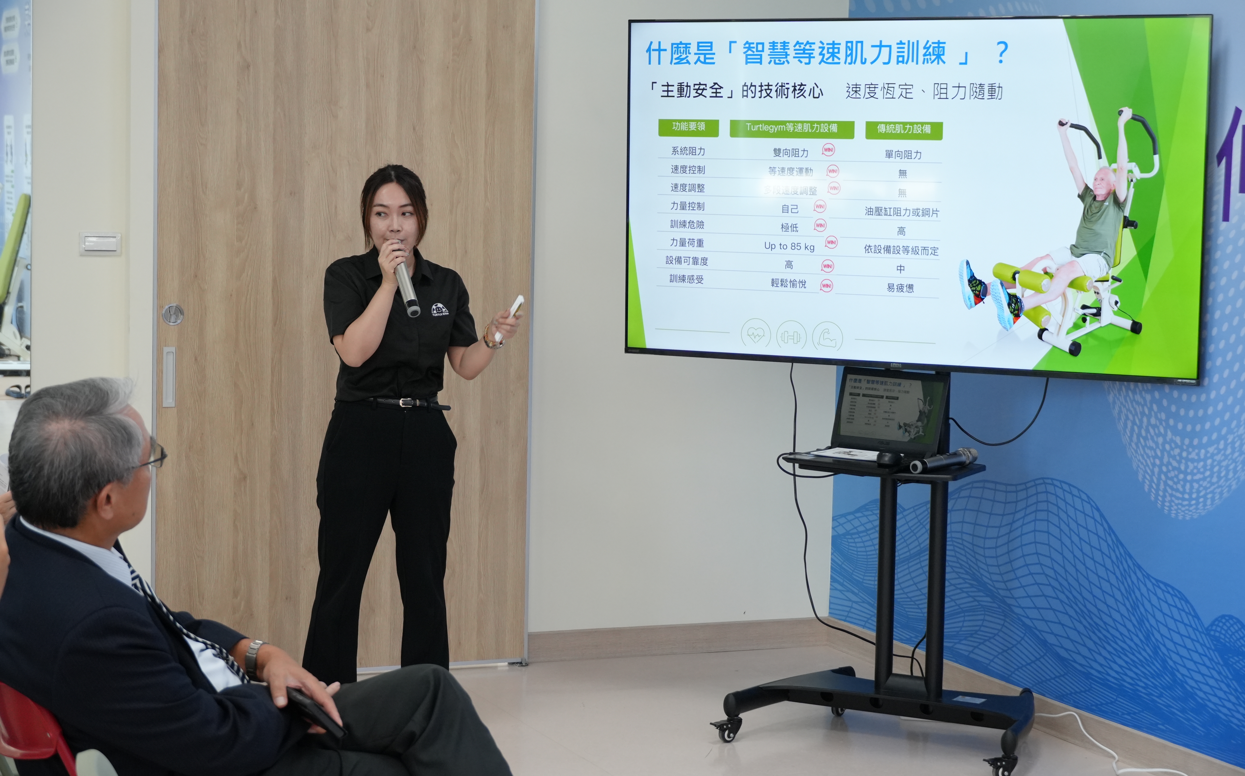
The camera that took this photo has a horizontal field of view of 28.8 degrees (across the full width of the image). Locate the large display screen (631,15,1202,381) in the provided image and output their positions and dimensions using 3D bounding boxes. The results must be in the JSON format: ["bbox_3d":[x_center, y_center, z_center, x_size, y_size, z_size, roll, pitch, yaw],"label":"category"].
[{"bbox_3d":[0.776,-0.533,6.664,1.672,0.960,0.060,4,7,26],"label":"large display screen"}]

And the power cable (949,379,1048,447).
[{"bbox_3d":[1.039,0.065,6.673,0.290,0.210,0.070,4,5,27],"label":"power cable"}]

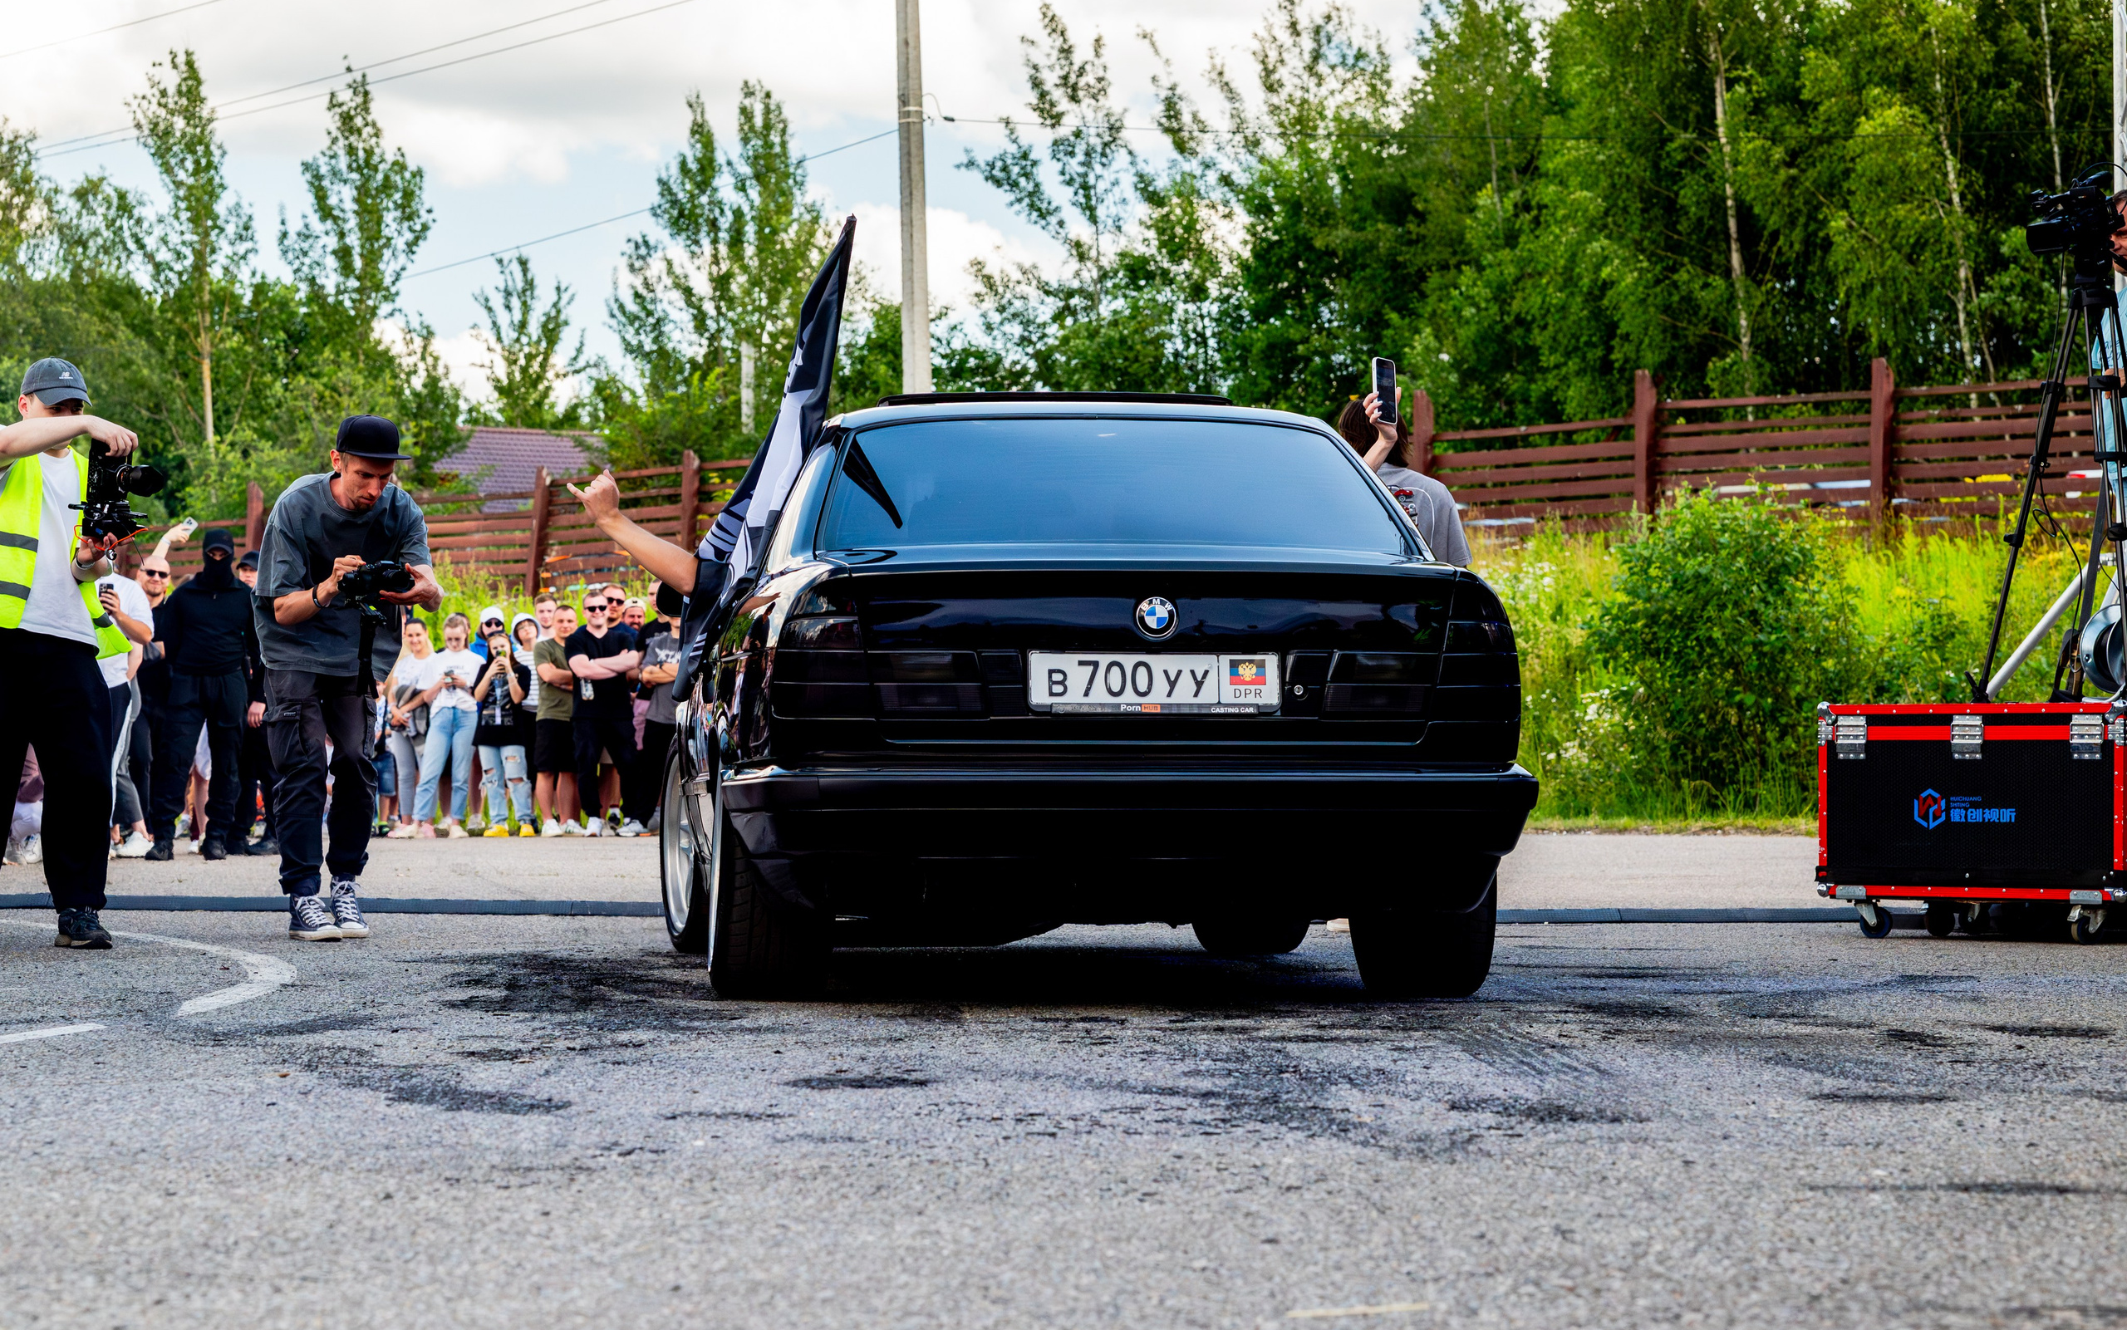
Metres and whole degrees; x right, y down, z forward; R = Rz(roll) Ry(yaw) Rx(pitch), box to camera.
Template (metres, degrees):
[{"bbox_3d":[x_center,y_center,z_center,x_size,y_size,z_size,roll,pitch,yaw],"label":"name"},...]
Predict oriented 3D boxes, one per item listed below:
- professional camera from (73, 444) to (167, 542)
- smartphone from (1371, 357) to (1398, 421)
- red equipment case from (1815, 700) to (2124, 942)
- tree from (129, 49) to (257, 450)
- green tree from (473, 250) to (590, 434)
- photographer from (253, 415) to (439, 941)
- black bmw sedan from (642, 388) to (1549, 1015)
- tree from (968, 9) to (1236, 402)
[{"bbox_3d":[-2.675,-0.493,14.250,0.250,0.290,0.170,-1,-1,34],"label":"professional camera"},{"bbox_3d":[0.789,-0.678,12.350,0.011,0.158,0.077,-9,-11,42],"label":"smartphone"},{"bbox_3d":[2.939,0.479,15.447,1.029,0.724,0.650,-1,-1,38],"label":"red equipment case"},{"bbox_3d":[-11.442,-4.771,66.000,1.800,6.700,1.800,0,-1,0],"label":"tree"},{"bbox_3d":[-9.013,-4.260,85.000,2.000,5.600,2.000,0,-1,0],"label":"green tree"},{"bbox_3d":[-2.159,0.033,15.165,0.540,1.590,0.550,1,-1,-30],"label":"photographer"},{"bbox_3d":[-0.039,0.069,12.744,1.780,1.430,4.700,0,-1,-6],"label":"black bmw sedan"},{"bbox_3d":[0.424,-4.470,61.000,3.400,7.200,3.200,0,-1,0],"label":"tree"}]

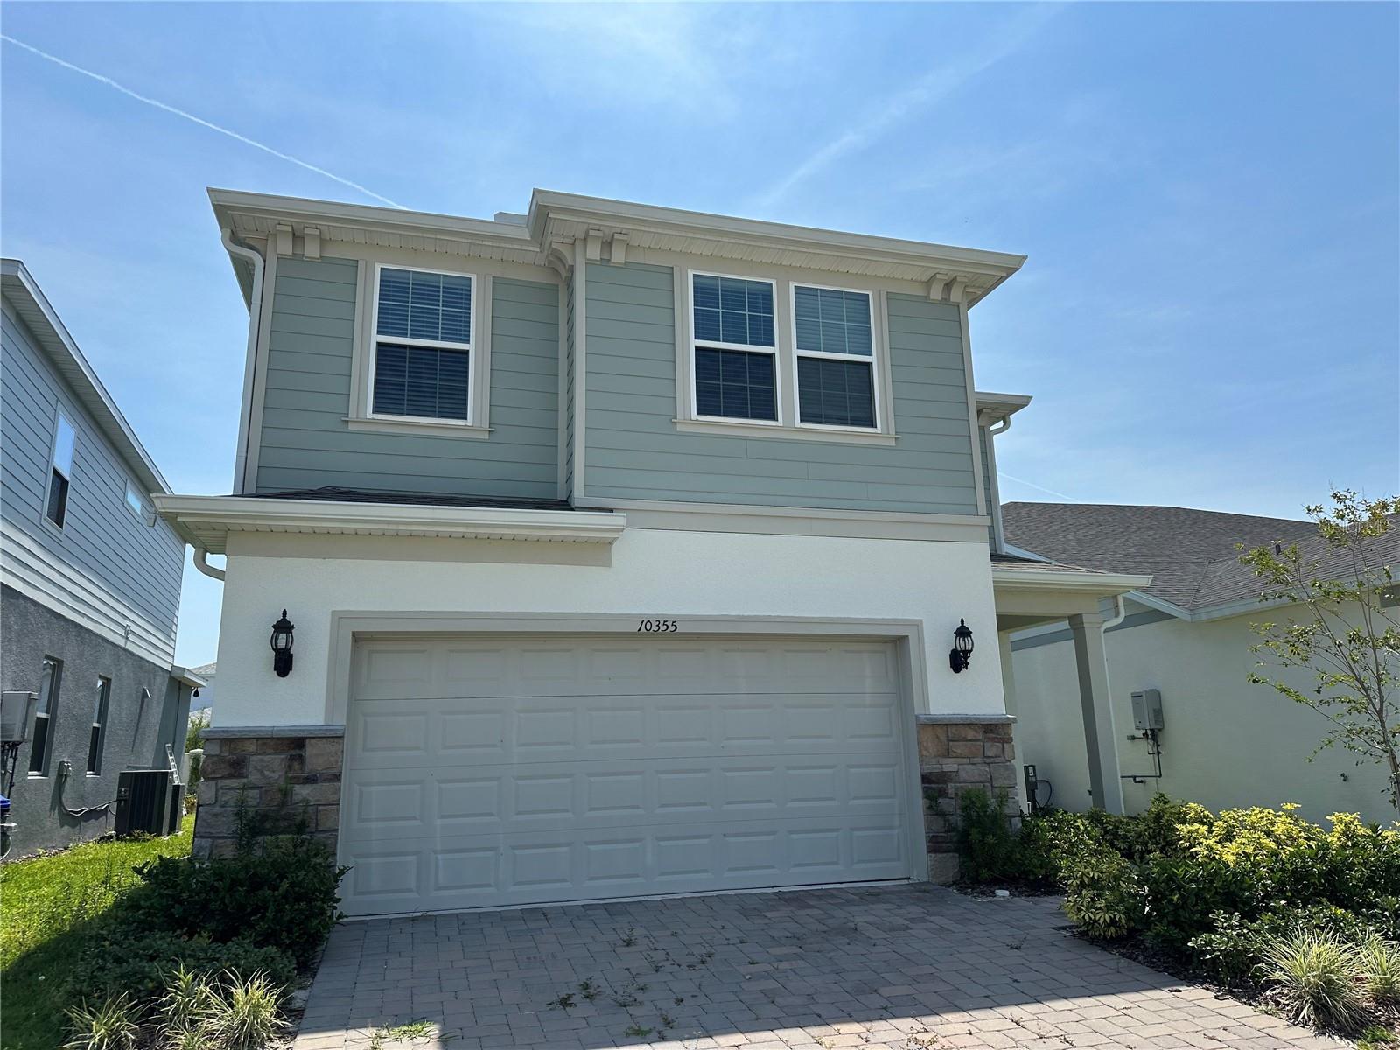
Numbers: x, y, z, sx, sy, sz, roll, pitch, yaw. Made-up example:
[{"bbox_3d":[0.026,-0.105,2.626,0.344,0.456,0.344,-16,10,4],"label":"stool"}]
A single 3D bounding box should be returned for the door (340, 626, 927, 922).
[{"bbox_3d":[-0.434,2.033,8.261,4.850,2.130,0.100,2,-14,-16],"label":"door"}]

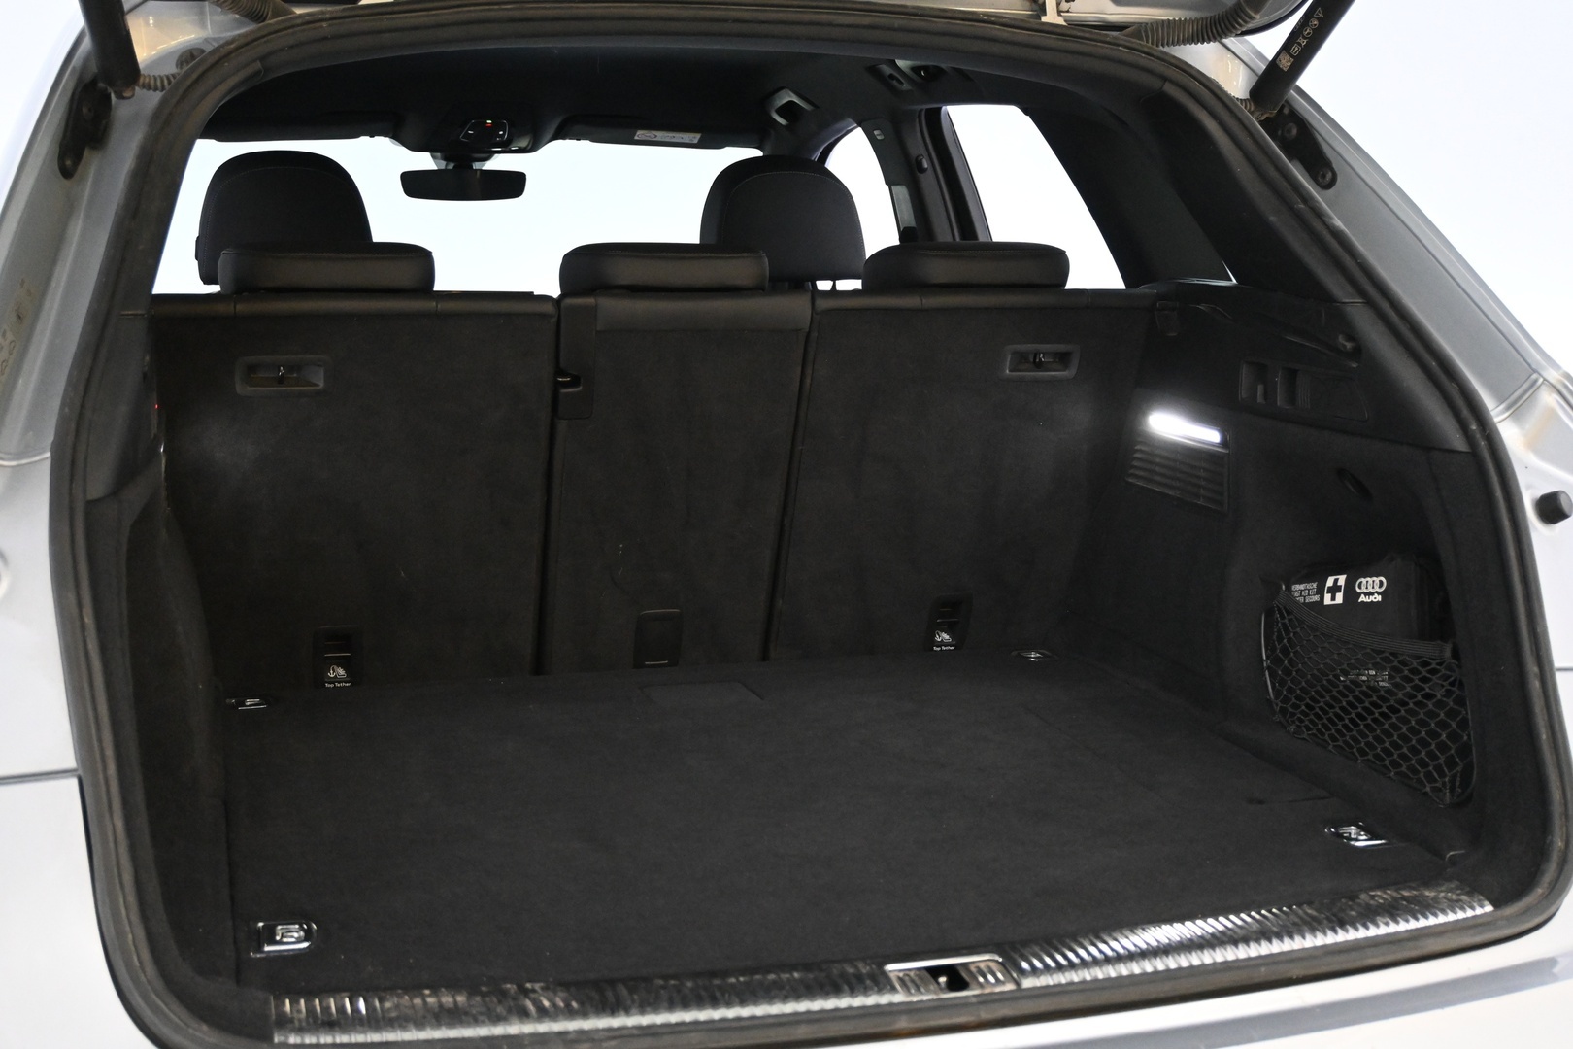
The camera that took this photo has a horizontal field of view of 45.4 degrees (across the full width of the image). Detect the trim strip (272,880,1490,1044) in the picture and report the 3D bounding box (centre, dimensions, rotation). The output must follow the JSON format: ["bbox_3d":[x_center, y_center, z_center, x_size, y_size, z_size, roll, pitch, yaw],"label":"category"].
[{"bbox_3d":[0.120,0.330,1.411,0.975,0.030,0.130,-2,10,-17],"label":"trim strip"}]

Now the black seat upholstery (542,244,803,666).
[{"bbox_3d":[-0.158,-0.089,2.243,0.290,0.540,0.190,-2,28,-17],"label":"black seat upholstery"}]

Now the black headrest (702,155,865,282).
[{"bbox_3d":[-0.001,-0.484,2.998,0.250,0.200,0.125,-2,16,-17],"label":"black headrest"}]

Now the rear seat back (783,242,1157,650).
[{"bbox_3d":[0.192,-0.104,2.358,0.450,0.540,0.200,-2,28,-17],"label":"rear seat back"}]

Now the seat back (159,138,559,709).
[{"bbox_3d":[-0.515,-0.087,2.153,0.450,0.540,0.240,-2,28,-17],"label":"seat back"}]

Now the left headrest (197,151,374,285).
[{"bbox_3d":[-0.735,-0.450,2.767,0.250,0.200,0.125,-2,16,-17],"label":"left headrest"}]

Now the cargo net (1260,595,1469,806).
[{"bbox_3d":[0.561,0.158,1.848,0.055,0.140,0.325,-2,10,-17],"label":"cargo net"}]

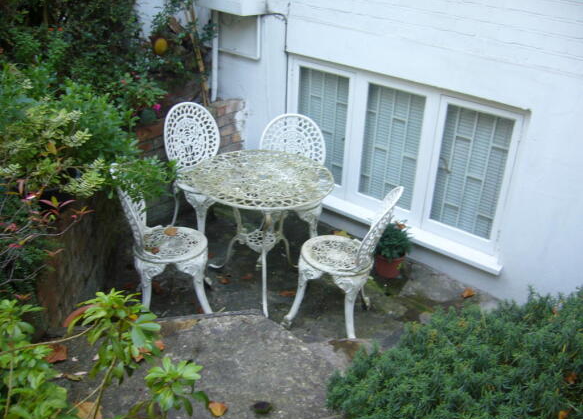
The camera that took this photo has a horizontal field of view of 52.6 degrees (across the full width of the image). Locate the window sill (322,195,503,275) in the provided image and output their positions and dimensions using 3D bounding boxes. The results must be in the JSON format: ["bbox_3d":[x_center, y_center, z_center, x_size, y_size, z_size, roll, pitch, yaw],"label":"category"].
[{"bbox_3d":[0.600,0.060,4.017,1.776,0.072,0.125,23,34,34],"label":"window sill"}]

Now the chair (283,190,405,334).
[{"bbox_3d":[0.288,0.222,3.167,0.482,0.859,0.429,16,31,25],"label":"chair"}]

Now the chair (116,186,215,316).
[{"bbox_3d":[-0.684,0.163,3.206,0.482,0.859,0.429,-4,29,-12],"label":"chair"}]

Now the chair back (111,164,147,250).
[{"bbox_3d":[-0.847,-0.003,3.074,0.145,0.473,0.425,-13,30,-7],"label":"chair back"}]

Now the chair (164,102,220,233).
[{"bbox_3d":[-0.575,-0.240,3.977,0.429,0.859,0.482,-20,35,-35],"label":"chair"}]

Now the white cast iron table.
[{"bbox_3d":[-0.166,0.122,3.498,0.784,0.700,0.784,2,28,-1],"label":"white cast iron table"}]

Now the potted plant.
[{"bbox_3d":[0.631,0.276,3.671,0.241,0.318,0.241,2,28,0],"label":"potted plant"}]

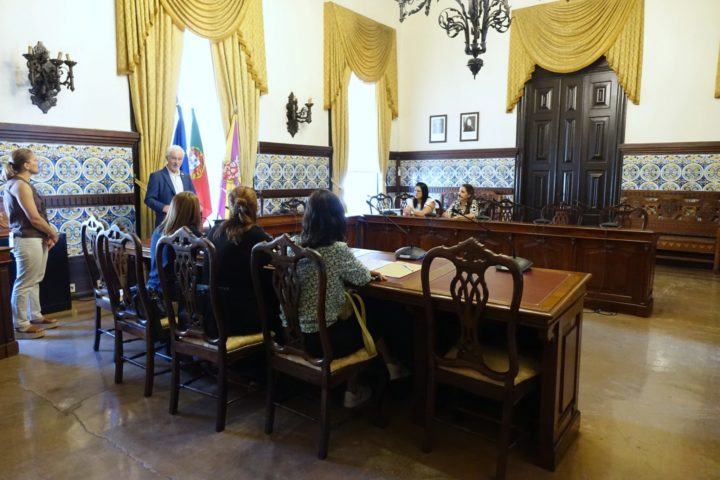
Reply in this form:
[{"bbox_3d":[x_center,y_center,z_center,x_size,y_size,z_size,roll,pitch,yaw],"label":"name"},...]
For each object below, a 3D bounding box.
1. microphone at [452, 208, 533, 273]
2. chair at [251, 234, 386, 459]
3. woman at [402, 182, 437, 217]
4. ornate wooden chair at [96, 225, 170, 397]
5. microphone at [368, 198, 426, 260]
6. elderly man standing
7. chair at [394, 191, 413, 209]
[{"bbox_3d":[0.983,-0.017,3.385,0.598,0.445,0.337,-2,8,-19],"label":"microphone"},{"bbox_3d":[-0.222,0.510,2.647,0.530,1.130,0.510,6,9,35],"label":"chair"},{"bbox_3d":[0.901,-0.193,7.267,0.720,1.310,0.500,-7,11,-44],"label":"woman"},{"bbox_3d":[-1.383,0.419,3.324,0.540,1.110,0.550,5,9,34],"label":"ornate wooden chair"},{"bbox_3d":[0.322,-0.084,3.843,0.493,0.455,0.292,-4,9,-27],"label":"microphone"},{"bbox_3d":[-1.914,-0.099,4.912,0.360,1.730,0.540,8,11,44],"label":"elderly man standing"},{"bbox_3d":[0.625,-0.201,8.043,0.530,1.120,0.520,6,10,37],"label":"chair"}]

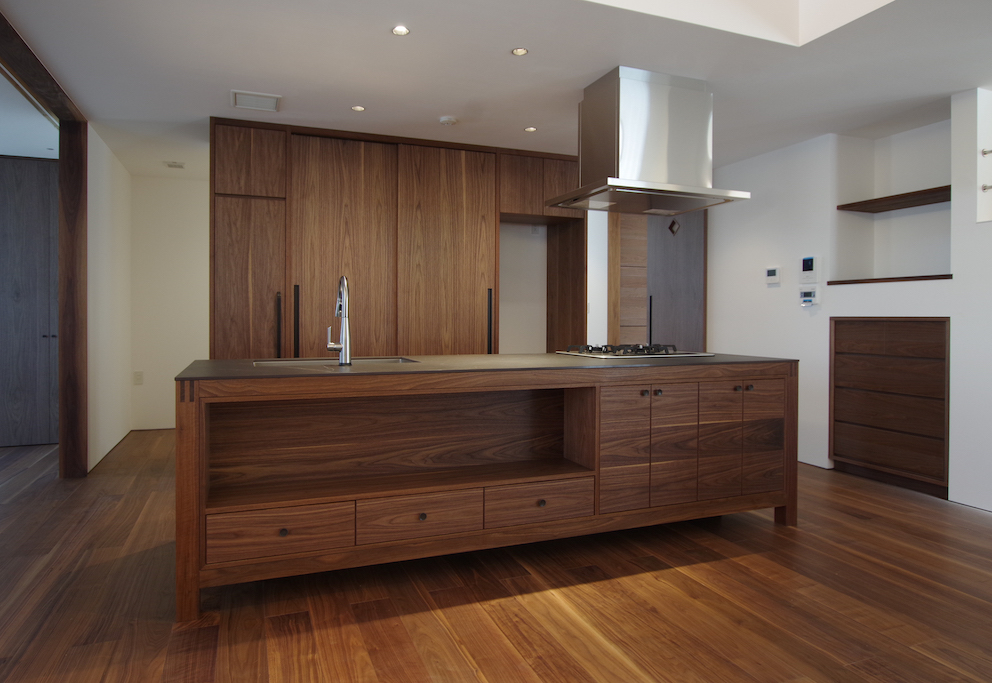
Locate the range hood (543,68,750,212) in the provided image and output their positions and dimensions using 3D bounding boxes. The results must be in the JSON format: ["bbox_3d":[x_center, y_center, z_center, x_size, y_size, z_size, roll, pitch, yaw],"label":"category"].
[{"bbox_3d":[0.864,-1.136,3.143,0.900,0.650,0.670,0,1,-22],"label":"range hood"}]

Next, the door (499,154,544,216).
[{"bbox_3d":[0.206,-1.249,4.331,0.380,0.440,0.022,0,1,-22],"label":"door"}]

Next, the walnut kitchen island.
[{"bbox_3d":[0.085,0.533,2.790,2.880,0.850,0.940,0,1,-22],"label":"walnut kitchen island"}]

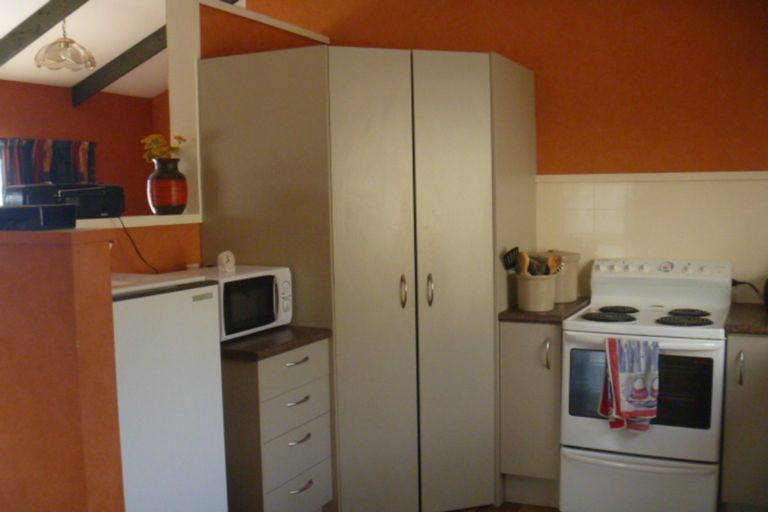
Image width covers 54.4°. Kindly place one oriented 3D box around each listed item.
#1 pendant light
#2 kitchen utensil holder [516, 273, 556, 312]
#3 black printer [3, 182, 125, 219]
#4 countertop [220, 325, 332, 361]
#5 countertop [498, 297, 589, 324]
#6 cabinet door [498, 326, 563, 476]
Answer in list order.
[{"bbox_3d":[-2.017,-1.339,4.728,0.379,0.320,0.379,2,6,28],"label":"pendant light"},{"bbox_3d":[0.718,0.166,3.503,0.184,0.162,0.184,2,6,28],"label":"kitchen utensil holder"},{"bbox_3d":[-1.194,-0.198,2.791,0.217,0.135,0.355,2,6,28],"label":"black printer"},{"bbox_3d":[-0.607,0.337,3.050,0.591,0.037,0.488,2,6,28],"label":"countertop"},{"bbox_3d":[0.774,0.262,3.531,0.284,0.035,0.563,2,6,28],"label":"countertop"},{"bbox_3d":[0.665,0.651,3.343,0.278,0.702,0.022,2,6,28],"label":"cabinet door"}]

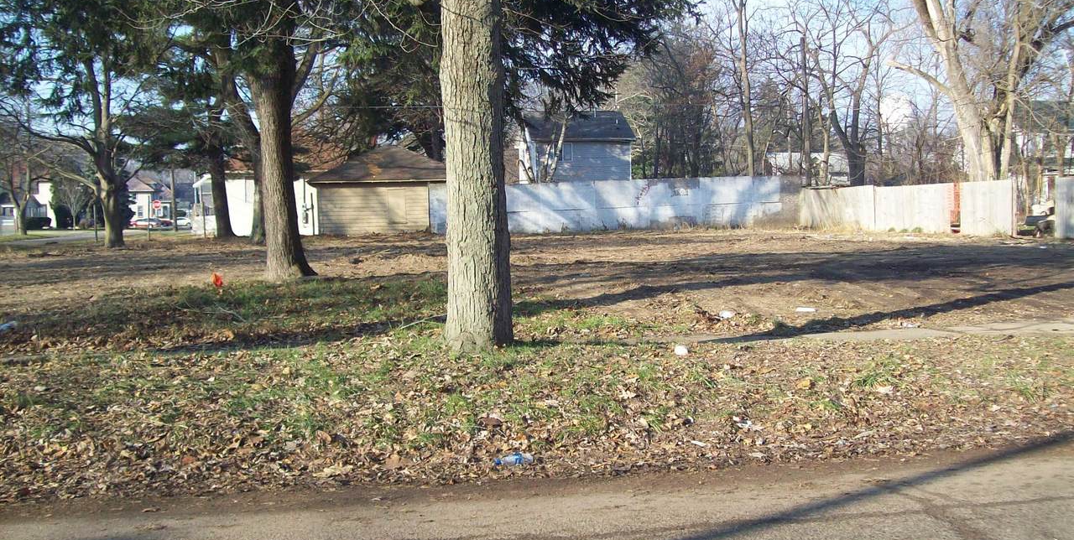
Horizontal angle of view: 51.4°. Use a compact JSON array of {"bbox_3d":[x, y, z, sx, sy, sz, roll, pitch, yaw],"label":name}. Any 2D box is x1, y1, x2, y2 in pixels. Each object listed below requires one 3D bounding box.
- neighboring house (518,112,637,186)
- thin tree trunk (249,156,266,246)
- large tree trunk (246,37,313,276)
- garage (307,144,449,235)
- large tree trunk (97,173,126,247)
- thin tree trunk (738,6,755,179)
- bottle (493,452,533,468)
[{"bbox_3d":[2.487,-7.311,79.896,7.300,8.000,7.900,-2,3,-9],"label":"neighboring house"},{"bbox_3d":[-10.329,-2.571,41.477,0.620,3.304,0.580,-1,3,0],"label":"thin tree trunk"},{"bbox_3d":[-4.685,-1.999,20.547,0.920,4.403,0.800,-1,3,0],"label":"large tree trunk"},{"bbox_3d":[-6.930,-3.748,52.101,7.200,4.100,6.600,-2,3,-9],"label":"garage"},{"bbox_3d":[-15.946,-2.224,41.992,0.850,2.840,0.750,-1,3,0],"label":"large tree trunk"},{"bbox_3d":[10.844,-8.075,57.741,0.650,11.502,0.500,-1,3,0],"label":"thin tree trunk"},{"bbox_3d":[-0.119,0.978,5.750,0.205,0.062,0.065,-2,3,-14],"label":"bottle"}]

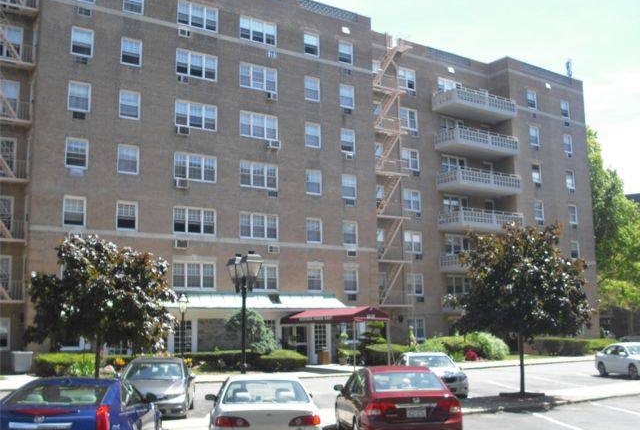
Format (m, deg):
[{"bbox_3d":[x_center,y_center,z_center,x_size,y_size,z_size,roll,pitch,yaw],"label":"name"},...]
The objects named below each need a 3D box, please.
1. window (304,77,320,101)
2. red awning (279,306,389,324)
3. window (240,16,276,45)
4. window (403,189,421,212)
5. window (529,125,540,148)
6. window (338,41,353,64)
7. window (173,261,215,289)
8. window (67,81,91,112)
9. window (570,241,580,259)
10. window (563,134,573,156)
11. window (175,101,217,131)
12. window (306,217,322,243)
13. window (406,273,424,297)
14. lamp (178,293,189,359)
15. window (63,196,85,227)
[{"bbox_3d":[-0.481,-7.455,41.694,1.063,1.384,0.150,5,-11,-33],"label":"window"},{"bbox_3d":[0.638,4.977,34.723,2.013,0.677,6.400,5,-11,-33],"label":"red awning"},{"bbox_3d":[-3.514,-10.493,40.168,2.379,1.384,0.150,5,-11,-33],"label":"window"},{"bbox_3d":[6.253,-0.974,47.576,1.502,1.431,0.150,5,-11,-33],"label":"window"},{"bbox_3d":[16.032,-5.833,52.479,0.976,1.384,0.150,5,-11,-33],"label":"window"},{"bbox_3d":[1.640,-9.970,43.312,1.032,1.418,0.150,5,-11,-33],"label":"window"},{"bbox_3d":[-6.402,3.098,35.804,2.357,1.384,0.150,5,-11,-33],"label":"window"},{"bbox_3d":[-11.744,-5.767,34.416,1.057,1.431,0.150,5,-11,-33],"label":"window"},{"bbox_3d":[19.404,2.754,53.242,0.927,1.384,0.150,5,-11,-33],"label":"window"},{"bbox_3d":[19.789,-5.633,56.058,1.026,1.397,0.150,5,-11,-33],"label":"window"},{"bbox_3d":[-6.420,-5.160,36.595,2.300,1.370,0.150,5,-11,-32],"label":"window"},{"bbox_3d":[-0.293,0.883,39.405,1.041,1.388,0.150,5,-11,-33],"label":"window"},{"bbox_3d":[6.124,4.492,45.150,1.370,1.360,0.150,5,-11,-32],"label":"window"},{"bbox_3d":[-6.045,5.281,31.012,0.380,3.588,0.380,5,-11,-33],"label":"lamp"},{"bbox_3d":[-11.508,-0.142,32.904,1.035,1.384,0.150,5,-11,-33],"label":"window"}]

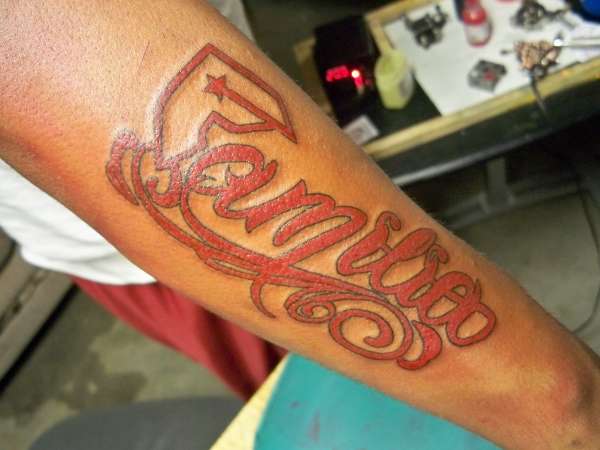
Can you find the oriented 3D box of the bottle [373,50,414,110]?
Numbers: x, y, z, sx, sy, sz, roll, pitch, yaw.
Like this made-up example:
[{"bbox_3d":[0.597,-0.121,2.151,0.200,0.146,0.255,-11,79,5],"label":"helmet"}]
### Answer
[{"bbox_3d":[0.139,-0.211,0.940,0.054,0.072,0.054,-20,42,1],"label":"bottle"}]

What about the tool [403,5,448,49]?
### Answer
[{"bbox_3d":[0.209,-0.327,1.059,0.070,0.036,0.055,-20,42,1],"label":"tool"}]

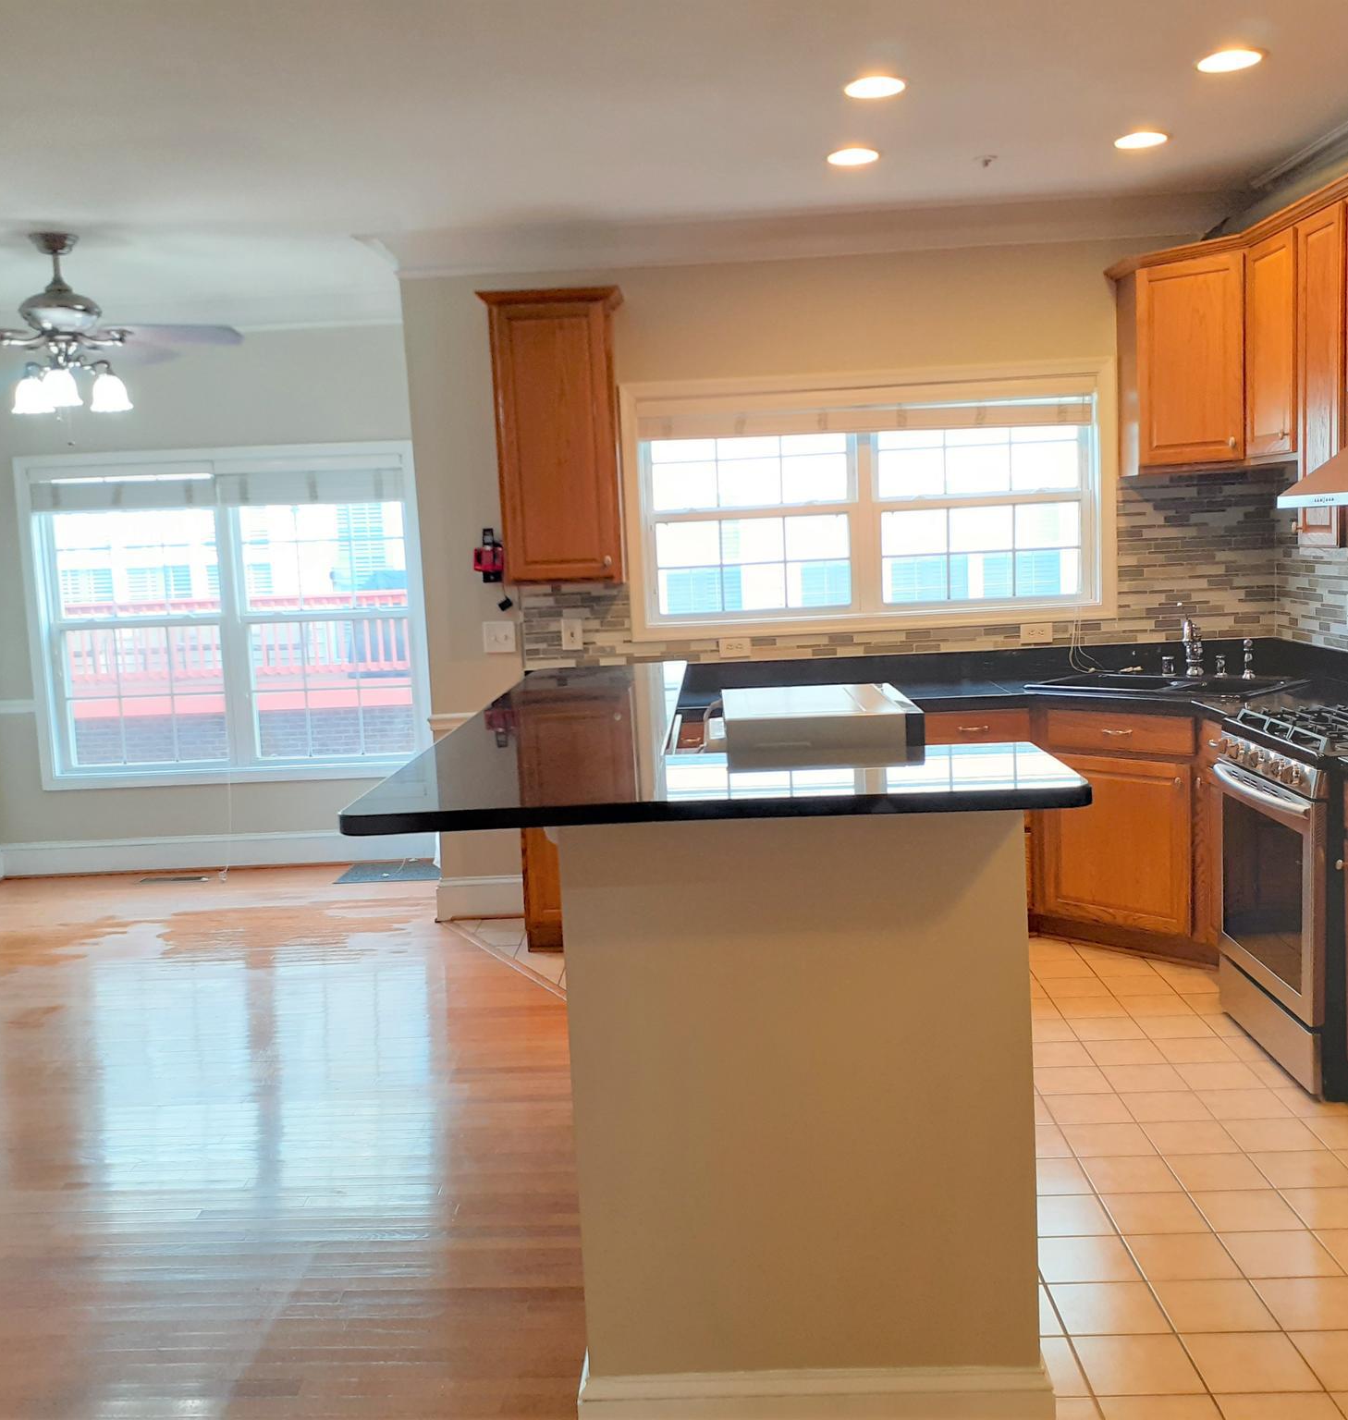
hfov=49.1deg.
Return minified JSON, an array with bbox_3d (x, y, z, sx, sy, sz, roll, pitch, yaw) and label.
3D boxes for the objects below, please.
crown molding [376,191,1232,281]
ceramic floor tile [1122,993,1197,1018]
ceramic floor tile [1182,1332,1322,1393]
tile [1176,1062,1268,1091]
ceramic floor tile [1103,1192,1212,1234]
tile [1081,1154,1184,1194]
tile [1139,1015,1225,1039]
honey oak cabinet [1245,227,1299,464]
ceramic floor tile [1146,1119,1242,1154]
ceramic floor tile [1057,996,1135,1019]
[{"bbox_3d":[0.550,-1.864,5.788,3.530,0.145,0.130,-2,6,2],"label":"crown molding"},{"bbox_3d":[1.541,0.953,4.721,0.200,0.010,0.200,-2,7,2],"label":"ceramic floor tile"},{"bbox_3d":[1.040,1.186,2.675,0.199,0.010,0.199,-2,6,3],"label":"ceramic floor tile"},{"bbox_3d":[1.519,1.024,4.115,0.200,0.010,0.200,-2,7,2],"label":"tile"},{"bbox_3d":[1.055,1.109,3.243,0.197,0.010,0.192,-2,7,2],"label":"ceramic floor tile"},{"bbox_3d":[1.060,1.085,3.435,0.197,0.010,0.192,-2,7,2],"label":"tile"},{"bbox_3d":[1.523,0.971,4.494,0.200,0.010,0.200,-2,6,2],"label":"tile"},{"bbox_3d":[2.198,-1.232,5.039,0.325,0.770,0.480,-2,6,2],"label":"honey oak cabinet"},{"bbox_3d":[1.301,1.080,3.720,0.200,0.010,0.200,-2,7,2],"label":"ceramic floor tile"},{"bbox_3d":[1.293,0.931,4.582,0.197,0.010,0.192,-2,7,2],"label":"ceramic floor tile"}]

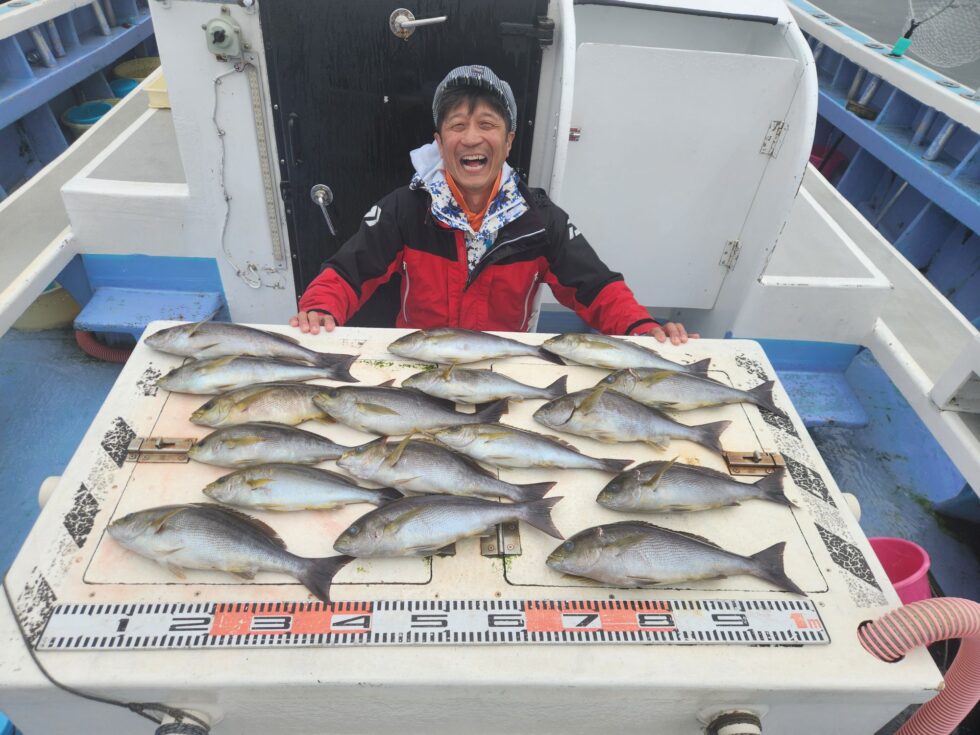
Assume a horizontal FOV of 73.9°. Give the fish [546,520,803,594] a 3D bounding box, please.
[{"bbox_3d":[0.256,0.260,0.905,0.358,0.052,0.102,2,41,-4],"label":"fish"}]

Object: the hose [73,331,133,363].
[{"bbox_3d":[-1.268,-0.071,2.171,0.289,0.055,0.147,1,41,-5],"label":"hose"}]

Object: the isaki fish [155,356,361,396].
[{"bbox_3d":[-0.399,0.008,1.133,0.337,0.044,0.087,-5,42,-12],"label":"isaki fish"}]

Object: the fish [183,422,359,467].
[{"bbox_3d":[-0.316,0.119,1.028,0.301,0.044,0.085,-1,42,-8],"label":"fish"}]

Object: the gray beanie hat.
[{"bbox_3d":[-0.032,-0.597,1.450,0.182,0.137,0.220,3,23,-3],"label":"gray beanie hat"}]

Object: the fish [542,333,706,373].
[{"bbox_3d":[0.264,-0.024,1.236,0.328,0.044,0.087,6,41,1],"label":"fish"}]

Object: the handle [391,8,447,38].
[{"bbox_3d":[-0.170,-0.802,1.536,0.135,0.065,0.045,1,41,-4],"label":"handle"}]

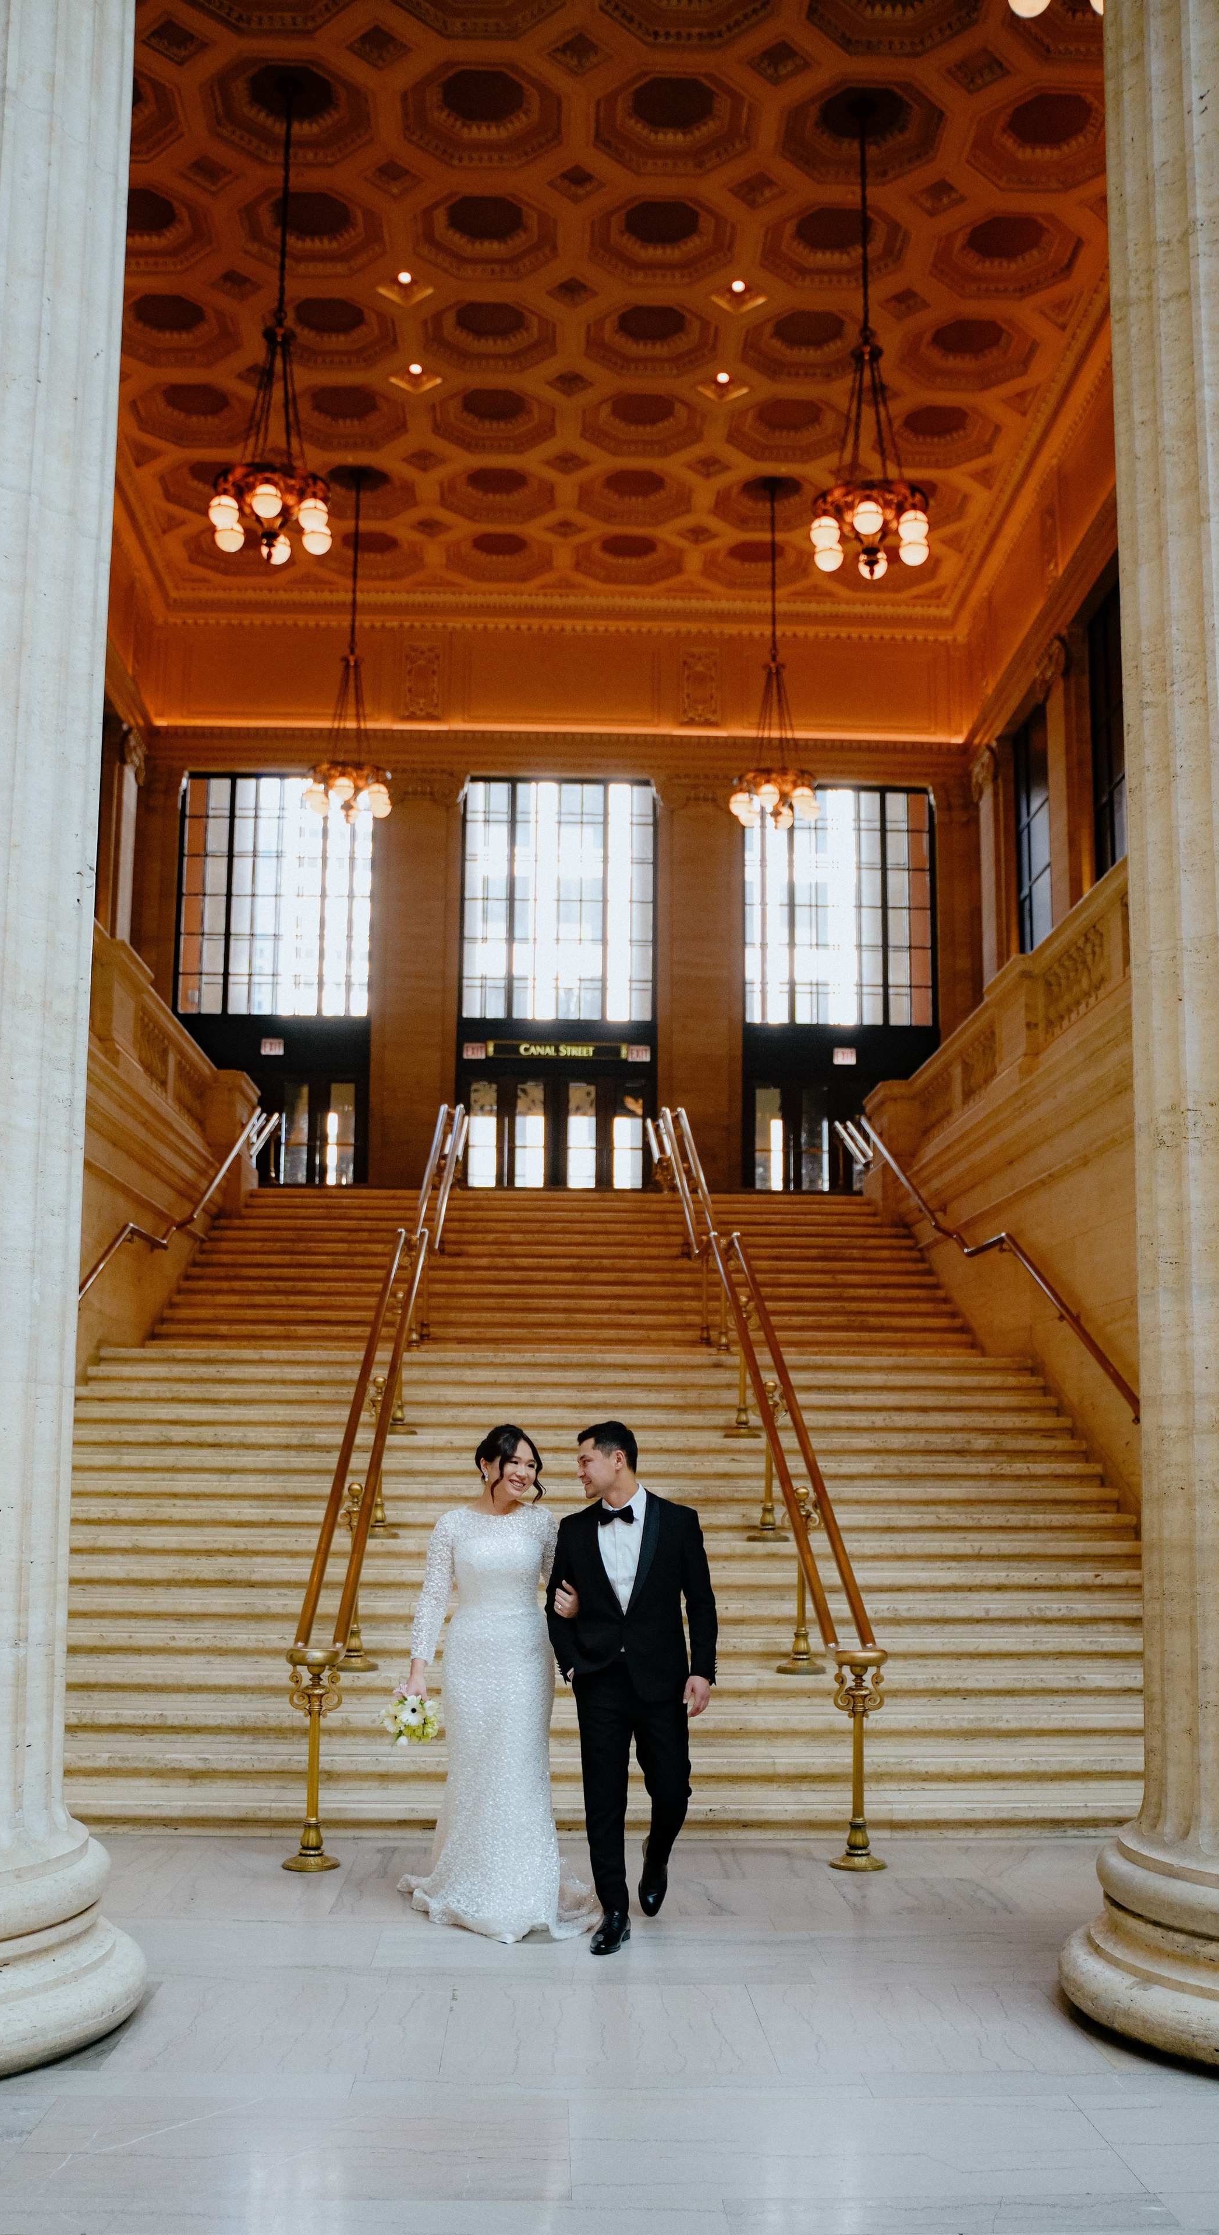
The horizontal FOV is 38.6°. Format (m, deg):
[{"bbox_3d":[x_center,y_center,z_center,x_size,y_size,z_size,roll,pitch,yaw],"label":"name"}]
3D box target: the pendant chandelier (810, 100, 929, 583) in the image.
[{"bbox_3d":[2.686,-8.367,18.272,1.226,5.391,1.226,1,-11,-2],"label":"pendant chandelier"}]

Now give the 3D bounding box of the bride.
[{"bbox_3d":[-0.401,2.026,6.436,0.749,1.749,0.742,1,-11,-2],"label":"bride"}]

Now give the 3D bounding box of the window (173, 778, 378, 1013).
[{"bbox_3d":[-4.599,-3.086,24.002,2.660,3.552,0.200,1,-11,-2],"label":"window"}]

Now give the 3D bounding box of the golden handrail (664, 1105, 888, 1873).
[{"bbox_3d":[0.844,1.468,12.313,0.233,5.107,9.923,1,-11,-2],"label":"golden handrail"}]

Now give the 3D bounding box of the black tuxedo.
[{"bbox_3d":[0.086,2.099,6.302,0.616,1.462,0.470,-1,-11,4],"label":"black tuxedo"}]

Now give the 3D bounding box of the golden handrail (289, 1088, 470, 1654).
[{"bbox_3d":[-1.373,1.126,12.208,0.233,4.452,9.705,1,-11,-2],"label":"golden handrail"}]

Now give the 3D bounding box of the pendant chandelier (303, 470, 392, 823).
[{"bbox_3d":[-3.120,-5.753,21.091,1.045,4.559,1.045,1,-11,-2],"label":"pendant chandelier"}]

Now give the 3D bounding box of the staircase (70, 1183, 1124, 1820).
[{"bbox_3d":[-0.291,1.936,12.444,6.526,4.220,9.281,1,-11,-2],"label":"staircase"}]

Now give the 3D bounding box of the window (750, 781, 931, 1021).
[{"bbox_3d":[3.791,-3.504,28.721,3.179,4.155,0.204,1,-11,-2],"label":"window"}]

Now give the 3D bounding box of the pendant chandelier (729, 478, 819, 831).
[{"bbox_3d":[2.000,-5.702,21.293,1.067,4.558,1.067,1,-11,-2],"label":"pendant chandelier"}]

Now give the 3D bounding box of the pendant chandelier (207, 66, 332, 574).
[{"bbox_3d":[-3.438,-8.464,18.042,1.226,5.411,1.226,1,-11,-2],"label":"pendant chandelier"}]

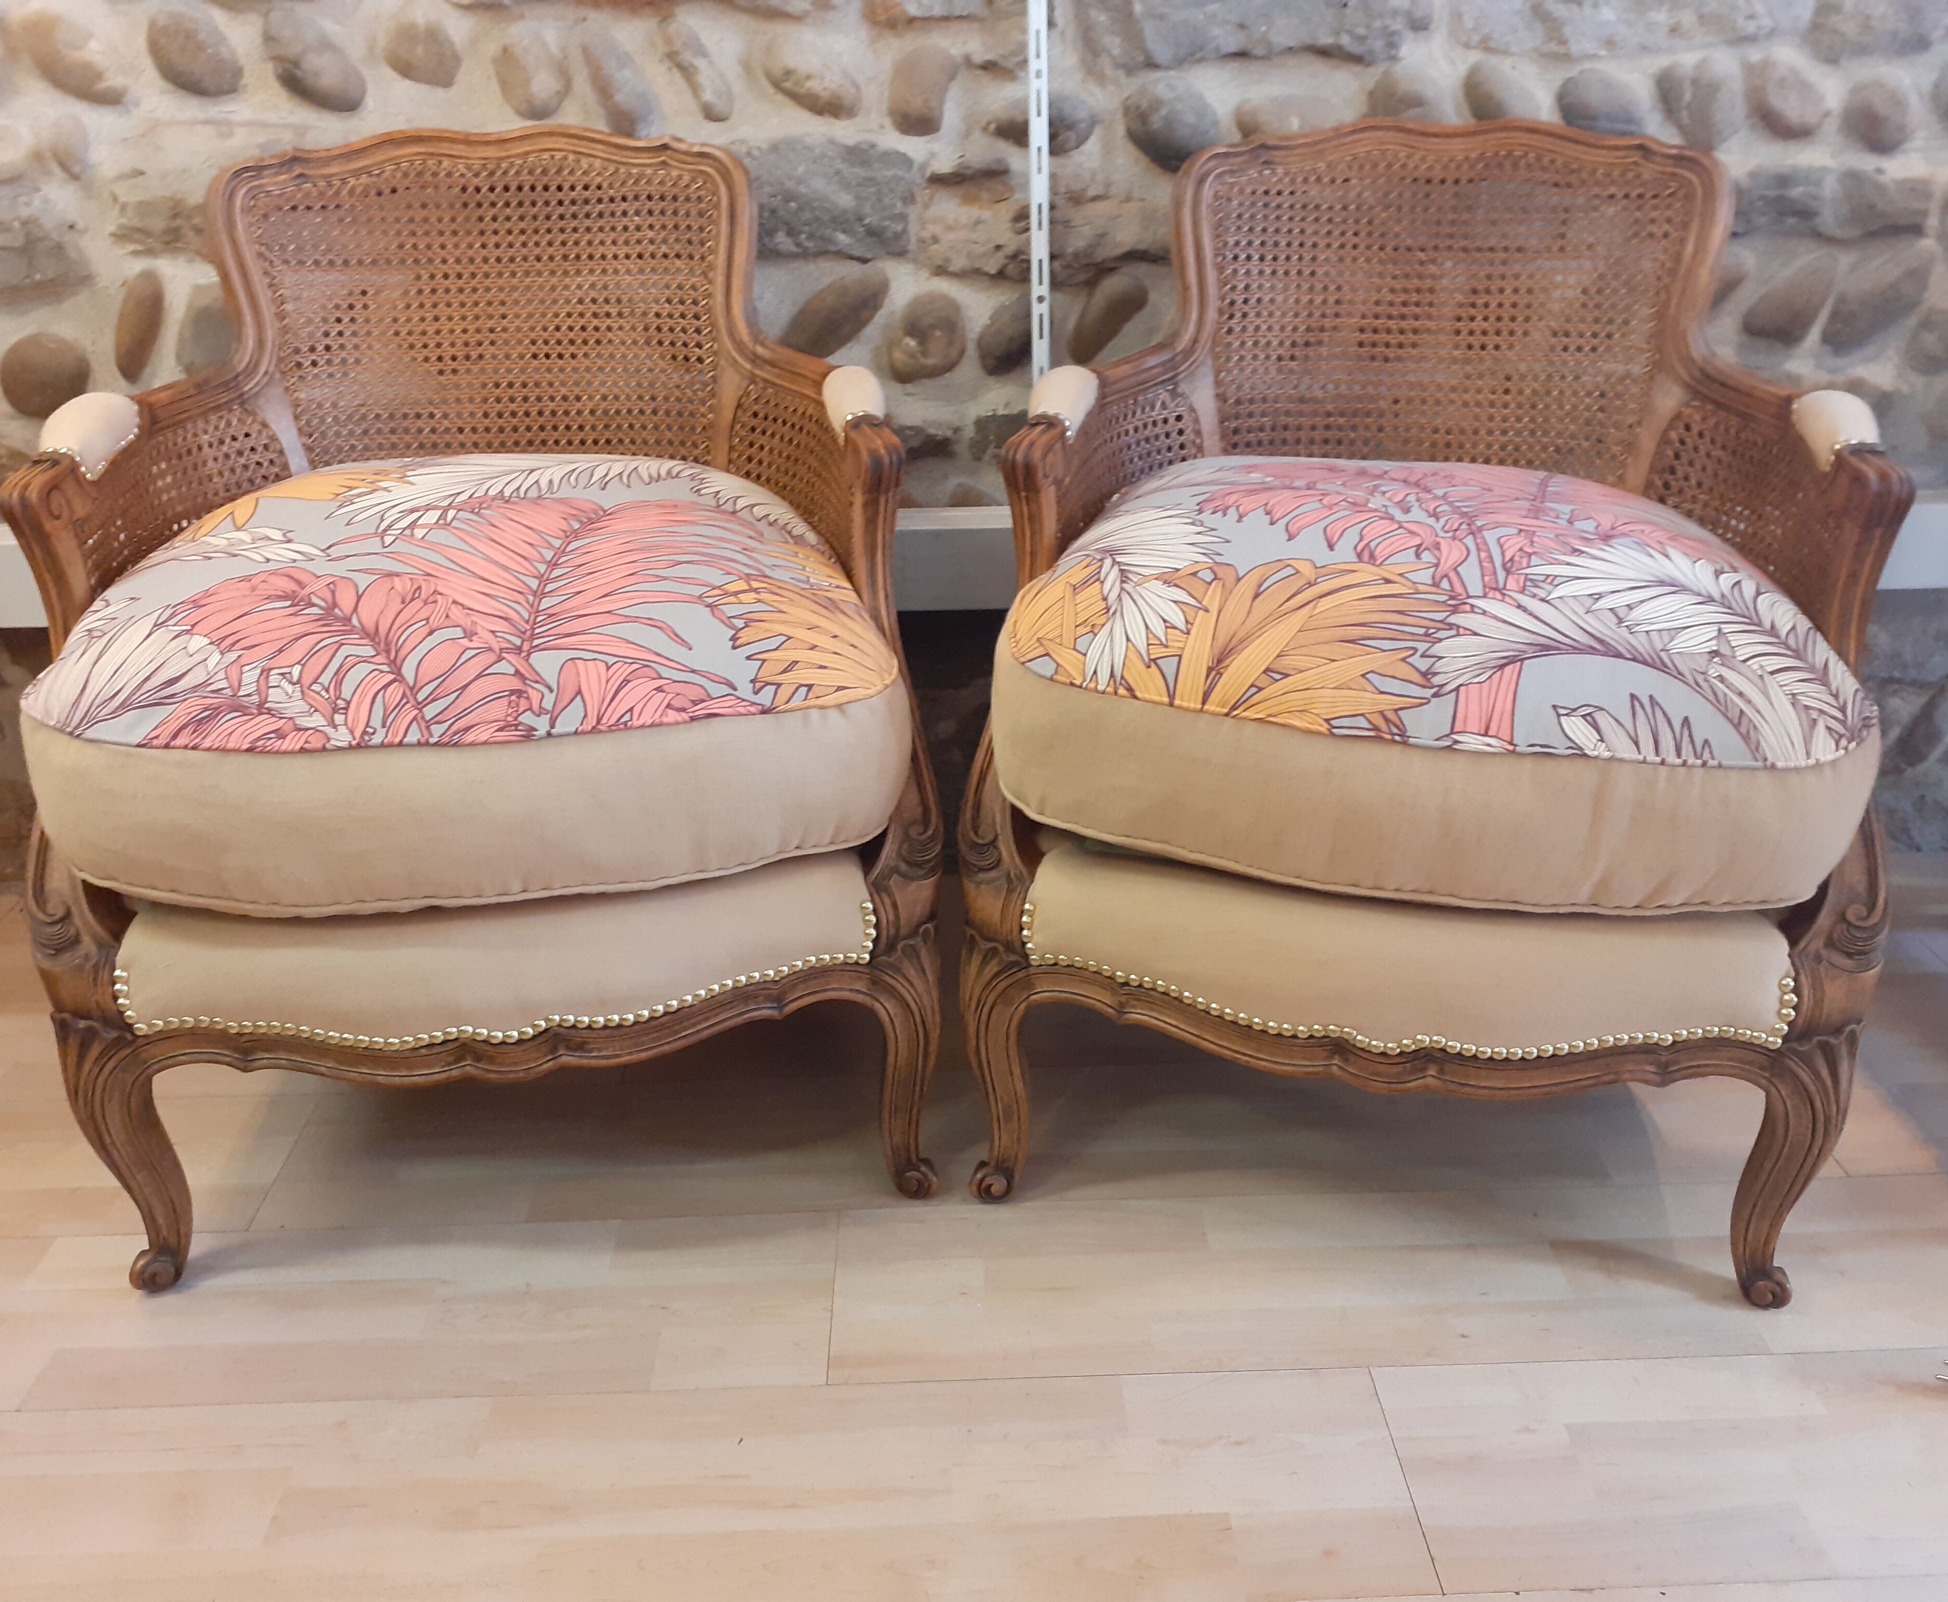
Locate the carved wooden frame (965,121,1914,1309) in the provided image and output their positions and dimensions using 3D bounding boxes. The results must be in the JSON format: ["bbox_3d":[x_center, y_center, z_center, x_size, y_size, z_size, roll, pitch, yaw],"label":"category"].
[{"bbox_3d":[0.385,-0.138,1.475,0.692,0.832,0.714,5,26,11],"label":"carved wooden frame"}]

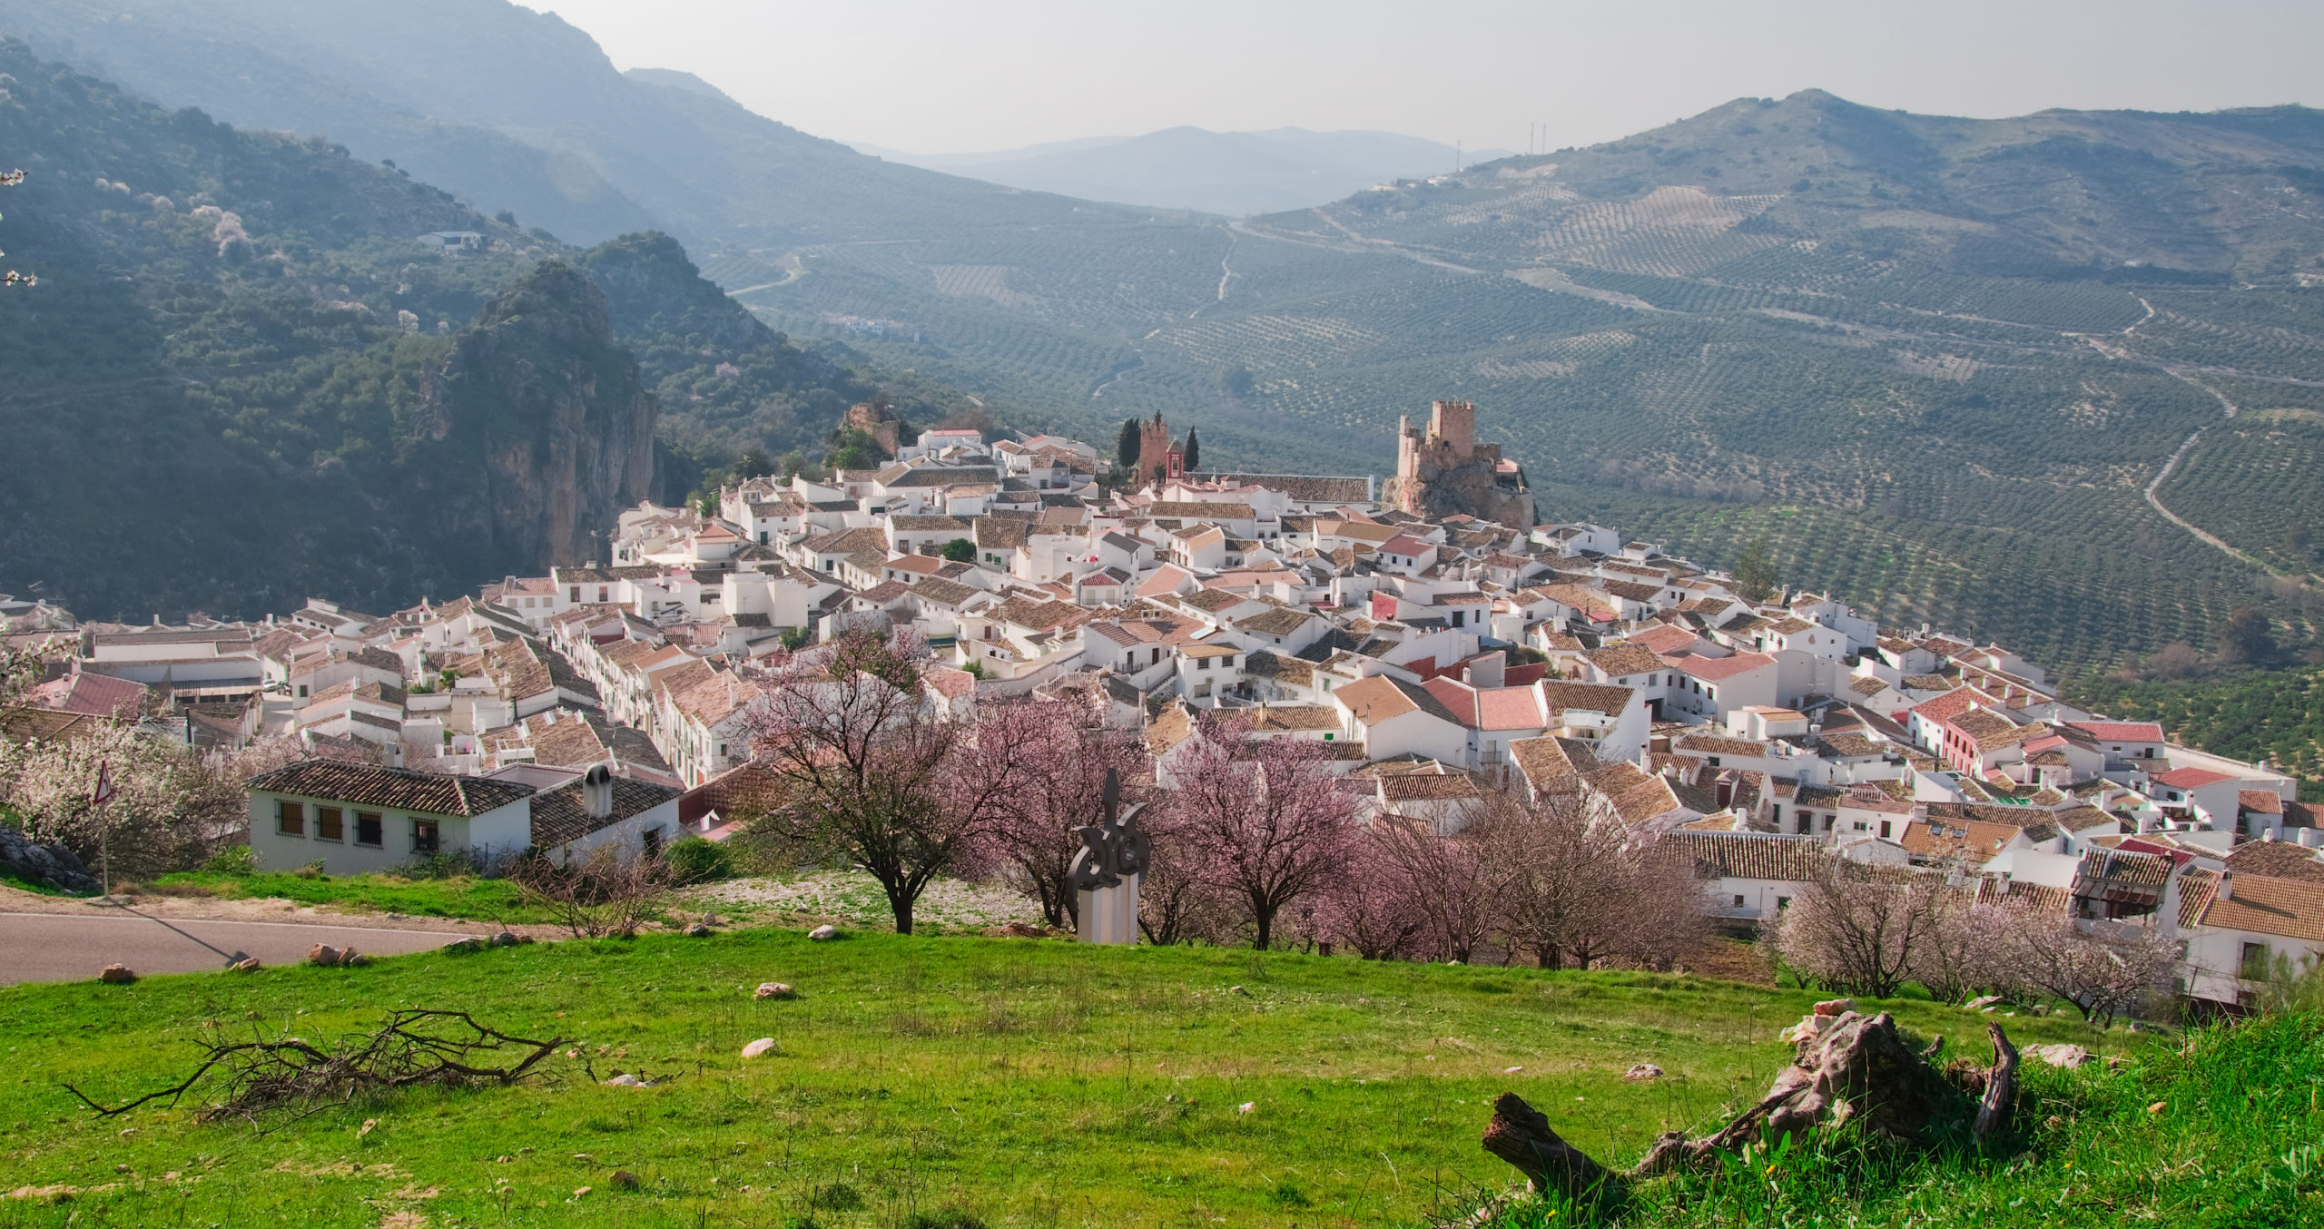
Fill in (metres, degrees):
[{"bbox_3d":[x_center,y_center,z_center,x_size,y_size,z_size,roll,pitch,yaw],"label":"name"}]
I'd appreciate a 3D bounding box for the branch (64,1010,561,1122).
[{"bbox_3d":[-6.540,3.499,20.000,3.600,0.500,1.150,-1,8,-10],"label":"branch"}]

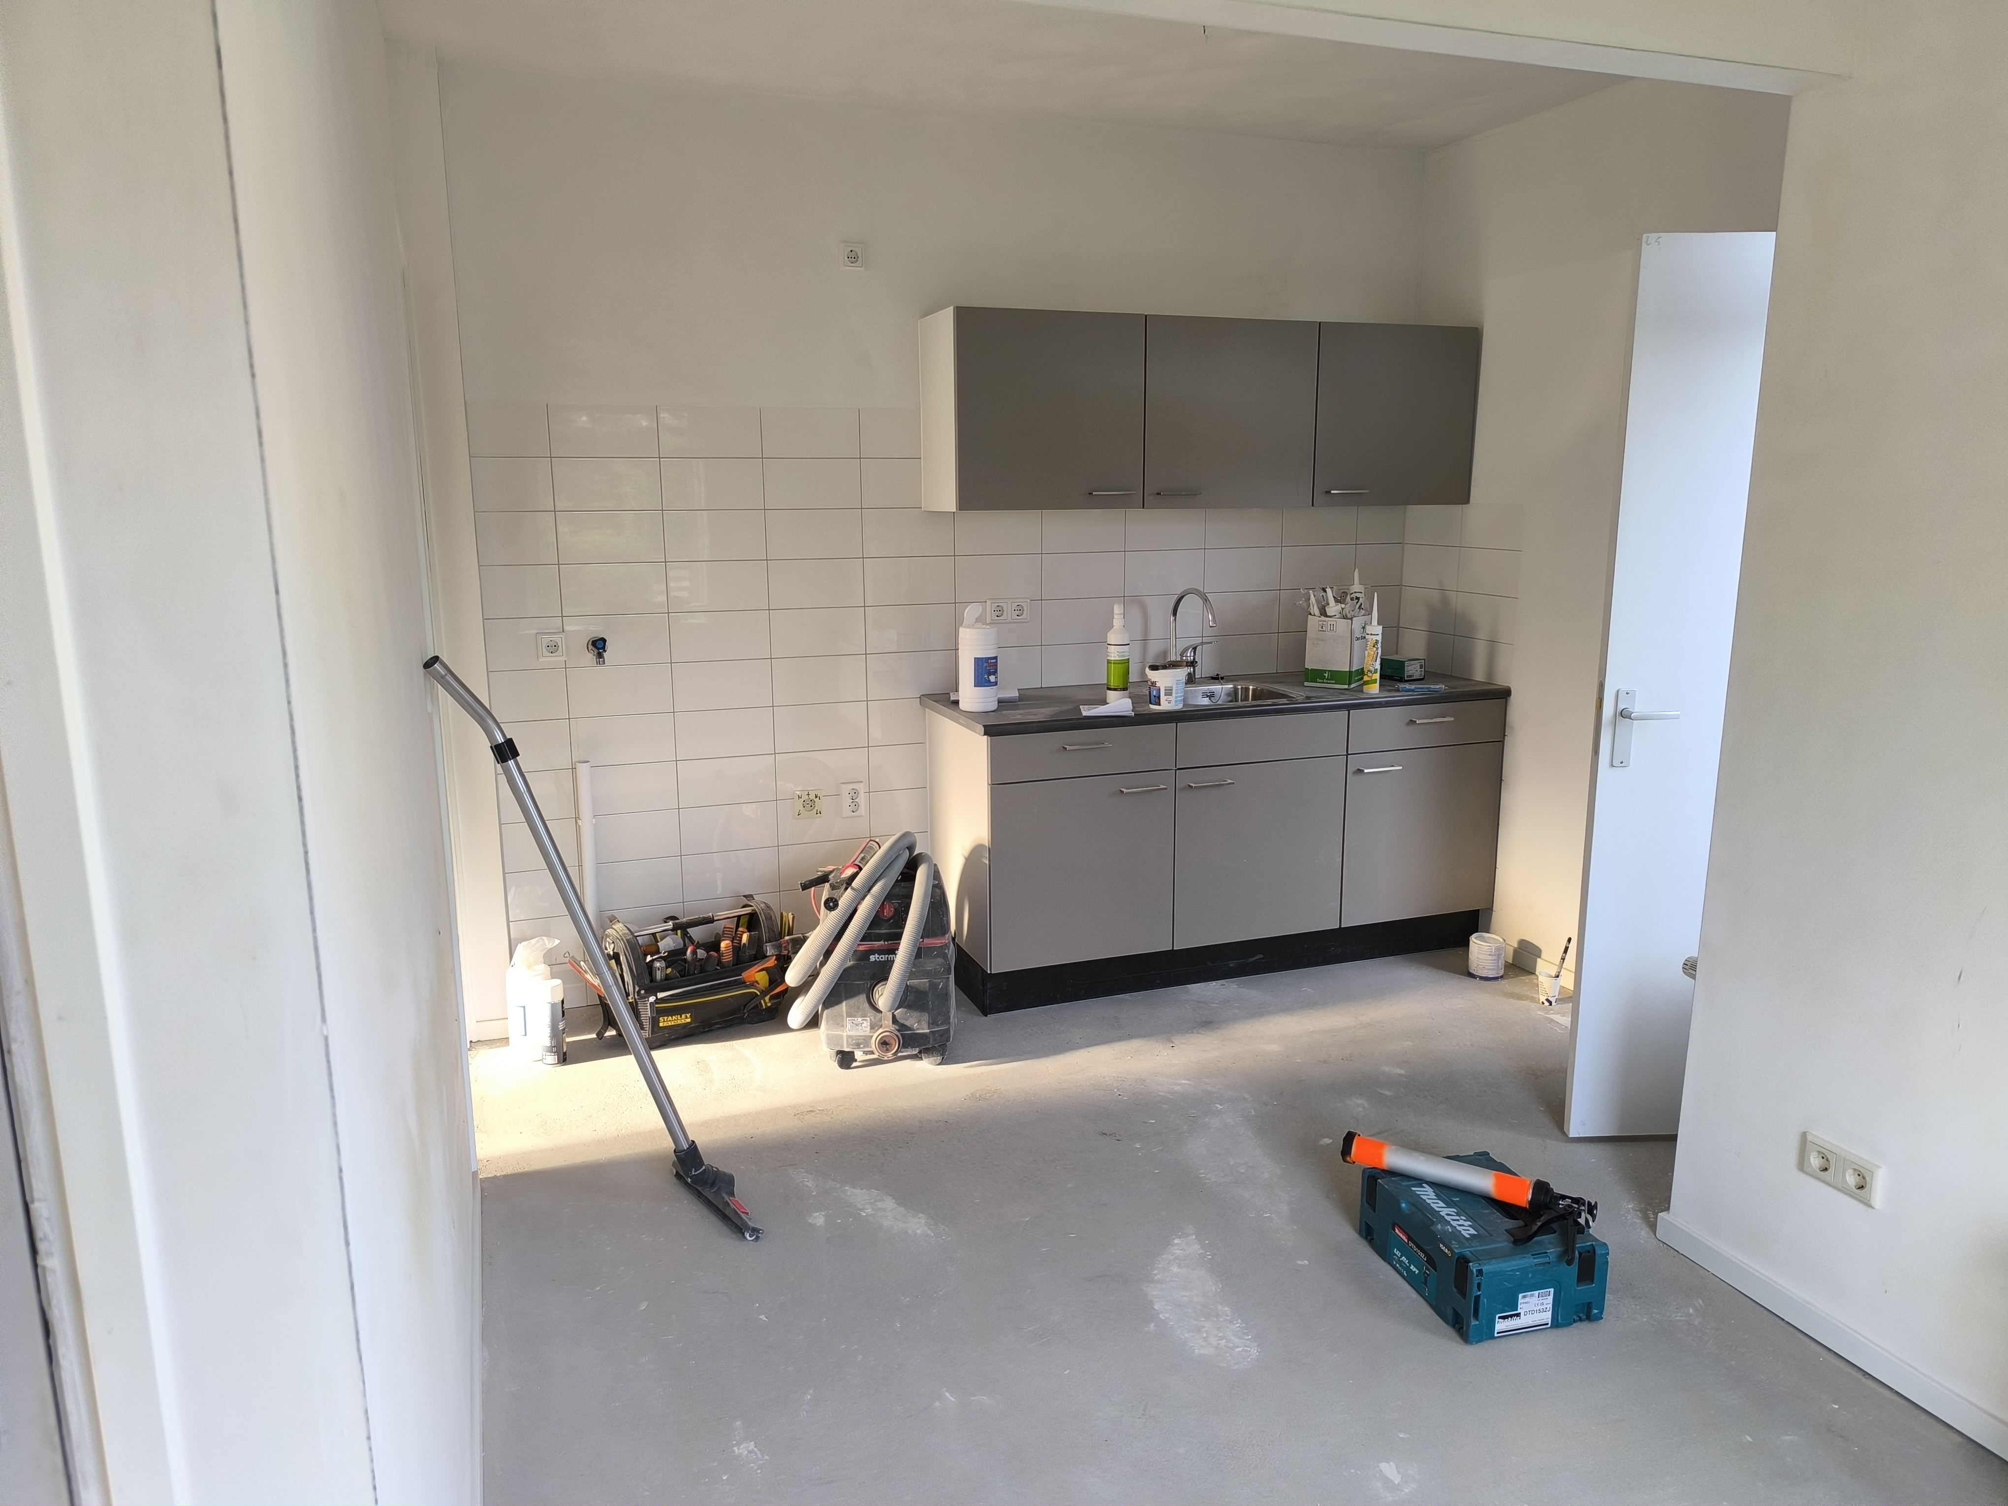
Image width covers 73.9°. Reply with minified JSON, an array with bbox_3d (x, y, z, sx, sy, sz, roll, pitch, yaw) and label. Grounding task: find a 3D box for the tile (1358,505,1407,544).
[{"bbox_3d":[1.345,-0.818,4.768,0.192,0.147,0.010,-4,12,-20],"label":"tile"}]

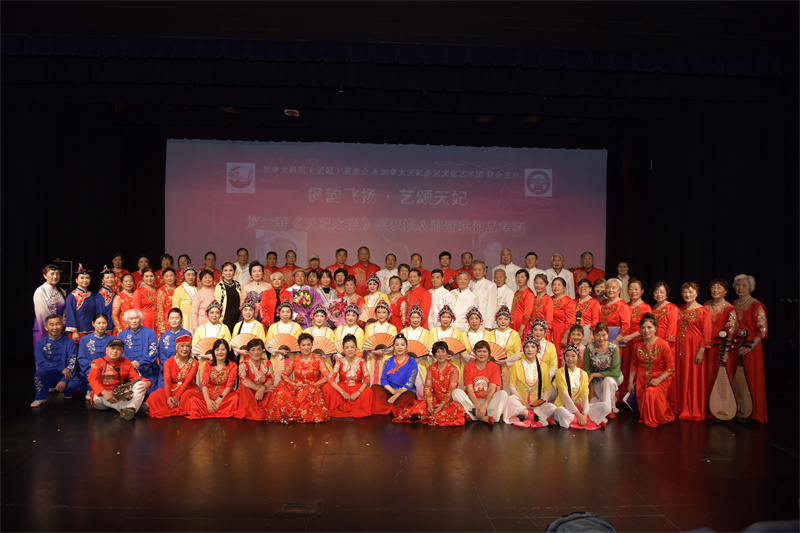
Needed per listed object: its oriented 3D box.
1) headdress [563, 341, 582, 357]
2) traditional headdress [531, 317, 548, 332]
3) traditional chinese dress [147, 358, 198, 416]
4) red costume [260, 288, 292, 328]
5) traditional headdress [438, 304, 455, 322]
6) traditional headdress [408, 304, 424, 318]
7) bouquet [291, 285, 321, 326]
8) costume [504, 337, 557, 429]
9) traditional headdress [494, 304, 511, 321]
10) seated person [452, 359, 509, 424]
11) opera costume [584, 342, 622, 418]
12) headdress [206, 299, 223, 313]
[{"bbox_3d":[1.925,0.915,5.950,0.225,0.190,0.220,1,0,6],"label":"headdress"},{"bbox_3d":[1.656,0.692,6.330,0.210,0.200,0.200,1,0,9],"label":"traditional headdress"},{"bbox_3d":[-2.547,1.314,5.970,0.540,0.630,0.520,1,0,-9],"label":"traditional chinese dress"},{"bbox_3d":[-1.638,0.590,7.100,0.440,0.640,0.300,1,0,-10],"label":"red costume"},{"bbox_3d":[0.593,0.599,6.800,0.210,0.220,0.220,1,0,0],"label":"traditional headdress"},{"bbox_3d":[0.201,0.549,6.480,0.200,0.180,0.200,1,0,0],"label":"traditional headdress"},{"bbox_3d":[-1.232,0.521,6.950,0.390,0.520,0.280,1,0,-8],"label":"bouquet"},{"bbox_3d":[1.482,1.292,6.100,0.600,0.920,0.620,1,0,10],"label":"costume"},{"bbox_3d":[1.240,0.556,6.450,0.200,0.200,0.200,1,0,5],"label":"traditional headdress"},{"bbox_3d":[0.895,1.294,5.930,0.600,0.780,0.570,1,0,2],"label":"seated person"},{"bbox_3d":[2.435,1.346,6.380,0.460,0.840,0.550,1,0,25],"label":"opera costume"},{"bbox_3d":[-2.307,0.485,6.630,0.200,0.180,0.200,1,0,-13],"label":"headdress"}]

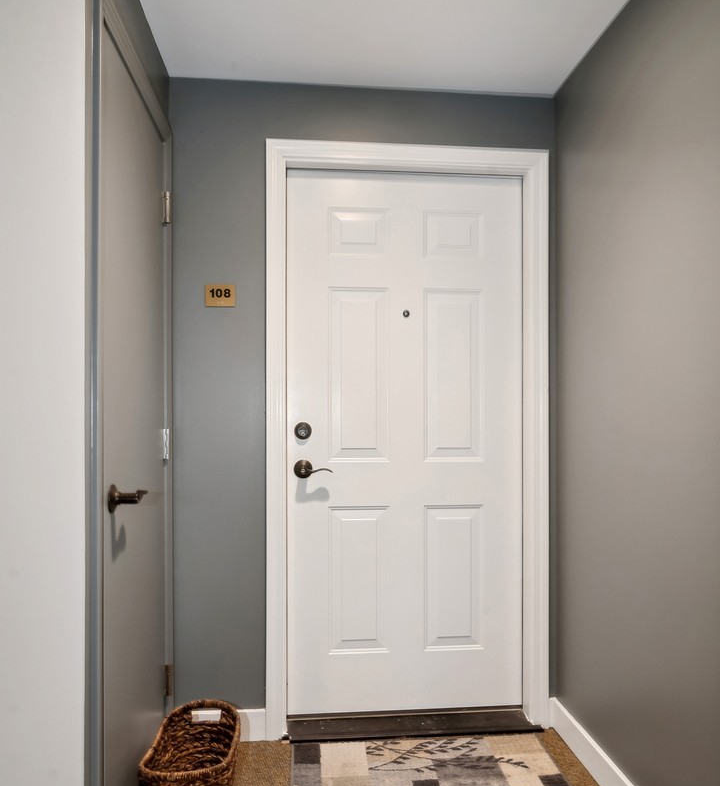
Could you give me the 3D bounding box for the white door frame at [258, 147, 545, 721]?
[{"bbox_3d":[0.181,0.170,2.010,1.040,2.140,0.120,0,0,-5],"label":"white door frame"}]

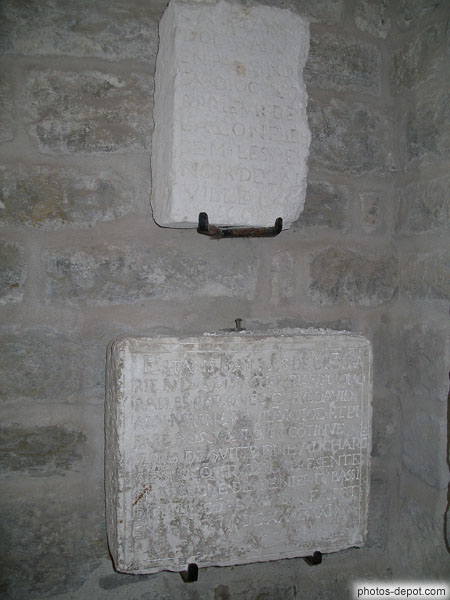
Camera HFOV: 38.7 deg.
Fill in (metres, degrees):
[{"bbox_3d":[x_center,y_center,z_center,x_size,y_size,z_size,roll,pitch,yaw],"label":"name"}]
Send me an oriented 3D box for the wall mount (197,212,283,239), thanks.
[{"bbox_3d":[0.026,-0.197,1.725,0.220,0.060,0.120,0,0,-16],"label":"wall mount"}]

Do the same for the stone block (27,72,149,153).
[{"bbox_3d":[-0.372,-0.500,1.782,0.345,0.220,0.130,0,0,-16],"label":"stone block"}]

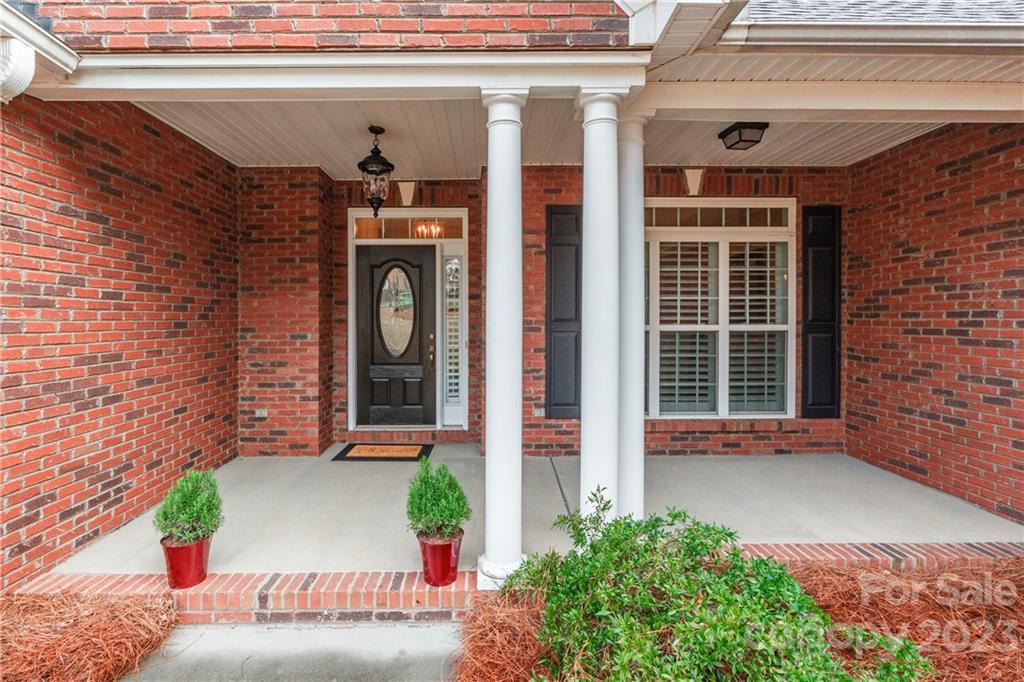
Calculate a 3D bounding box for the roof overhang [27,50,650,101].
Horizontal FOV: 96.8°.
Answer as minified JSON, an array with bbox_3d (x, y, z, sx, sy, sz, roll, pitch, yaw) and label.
[{"bbox_3d":[-0.840,-1.295,2.230,2.980,0.160,0.200,0,2,-1],"label":"roof overhang"}]

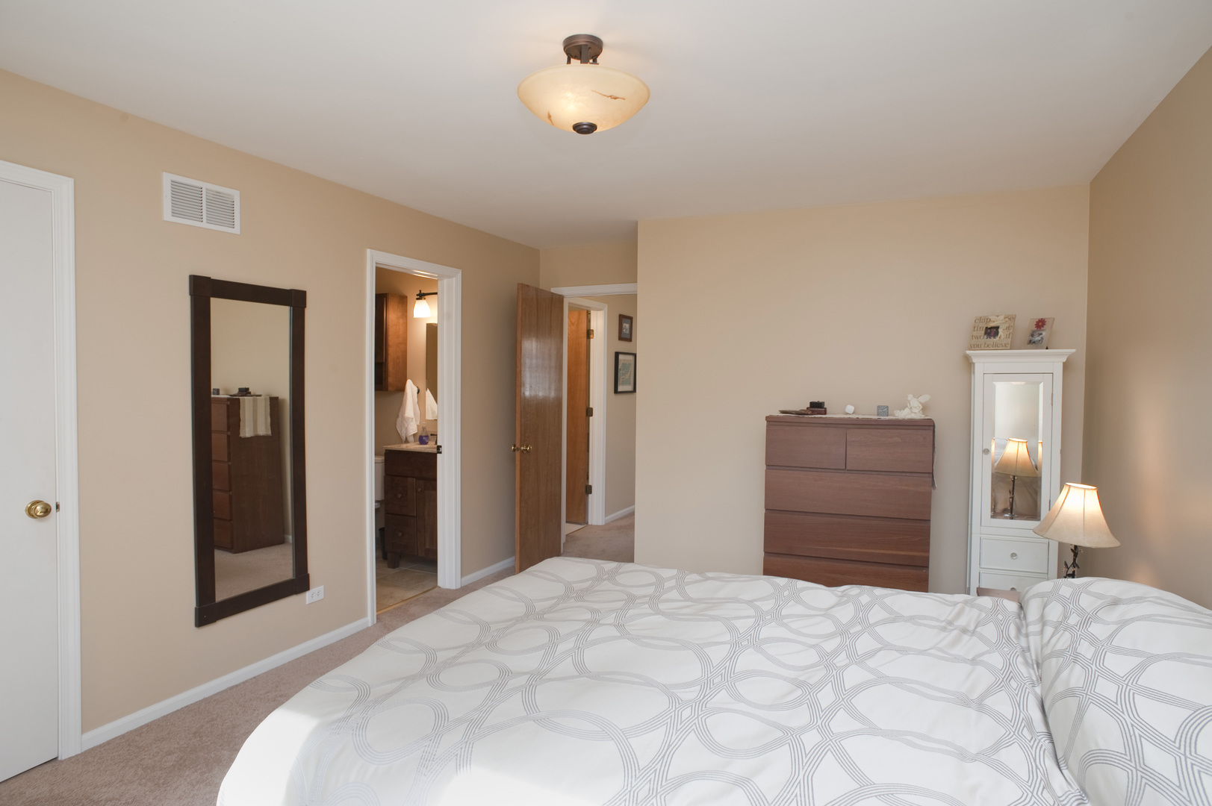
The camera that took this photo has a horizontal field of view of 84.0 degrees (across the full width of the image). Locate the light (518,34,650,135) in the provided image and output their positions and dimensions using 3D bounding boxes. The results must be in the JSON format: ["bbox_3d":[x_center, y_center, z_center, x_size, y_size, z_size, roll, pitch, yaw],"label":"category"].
[{"bbox_3d":[-0.073,-0.961,2.059,0.405,0.272,0.405,0,2,0],"label":"light"}]

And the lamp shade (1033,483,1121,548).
[{"bbox_3d":[1.740,0.409,2.480,0.265,0.210,0.265,1,2,25],"label":"lamp shade"}]

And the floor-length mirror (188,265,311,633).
[{"bbox_3d":[-1.630,0.204,3.148,0.030,1.514,0.587,1,2,25],"label":"floor-length mirror"}]

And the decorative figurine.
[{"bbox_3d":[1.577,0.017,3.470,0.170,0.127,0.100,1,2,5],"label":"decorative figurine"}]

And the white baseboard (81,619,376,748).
[{"bbox_3d":[-1.663,1.262,3.179,0.014,0.060,1.441,1,2,25],"label":"white baseboard"}]

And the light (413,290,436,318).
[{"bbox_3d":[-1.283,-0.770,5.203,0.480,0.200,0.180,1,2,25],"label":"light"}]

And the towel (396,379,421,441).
[{"bbox_3d":[-1.563,0.068,5.324,0.200,0.488,0.130,1,2,23],"label":"towel"}]

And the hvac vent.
[{"bbox_3d":[-1.727,-0.856,2.902,0.020,0.193,0.344,1,2,25],"label":"hvac vent"}]

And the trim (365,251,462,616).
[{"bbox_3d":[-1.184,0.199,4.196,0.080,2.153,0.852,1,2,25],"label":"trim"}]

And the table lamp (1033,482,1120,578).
[{"bbox_3d":[1.709,0.533,2.443,0.268,0.475,0.268,1,2,25],"label":"table lamp"}]

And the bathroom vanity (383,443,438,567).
[{"bbox_3d":[-1.278,0.777,5.074,0.635,0.890,0.480,1,2,23],"label":"bathroom vanity"}]

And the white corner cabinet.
[{"bbox_3d":[2.122,0.518,3.526,0.450,1.570,0.340,1,2,24],"label":"white corner cabinet"}]

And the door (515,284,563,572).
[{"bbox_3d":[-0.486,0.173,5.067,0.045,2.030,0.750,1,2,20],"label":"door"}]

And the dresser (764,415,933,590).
[{"bbox_3d":[1.312,0.679,3.684,0.800,1.230,0.480,1,2,21],"label":"dresser"}]

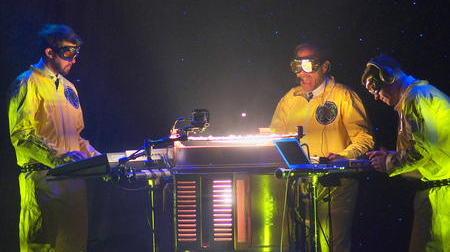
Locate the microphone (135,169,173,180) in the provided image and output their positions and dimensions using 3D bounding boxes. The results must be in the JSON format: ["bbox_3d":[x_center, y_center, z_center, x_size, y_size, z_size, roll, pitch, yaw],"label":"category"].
[{"bbox_3d":[-0.366,0.249,20.000,0.190,0.050,0.050,-1,-1,9],"label":"microphone"}]

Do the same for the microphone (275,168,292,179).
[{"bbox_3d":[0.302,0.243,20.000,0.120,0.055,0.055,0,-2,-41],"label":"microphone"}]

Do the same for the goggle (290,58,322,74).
[{"bbox_3d":[0.421,-0.312,20.150,0.160,0.075,0.085,-2,8,38],"label":"goggle"}]

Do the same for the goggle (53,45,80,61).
[{"bbox_3d":[-0.808,-0.370,19.900,0.085,0.075,0.160,13,6,31],"label":"goggle"}]

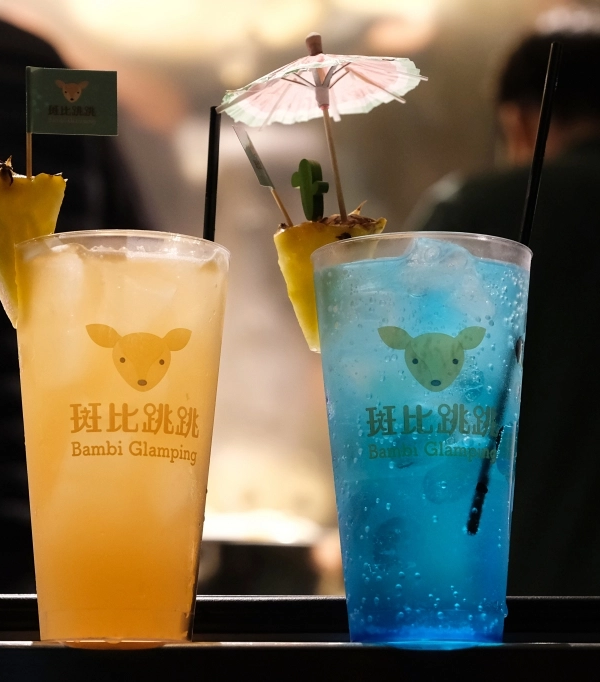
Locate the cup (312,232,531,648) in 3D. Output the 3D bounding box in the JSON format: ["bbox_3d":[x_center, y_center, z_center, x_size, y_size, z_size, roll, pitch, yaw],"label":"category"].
[{"bbox_3d":[0.051,0.044,0.837,0.092,0.161,0.092,0,-10,0],"label":"cup"}]

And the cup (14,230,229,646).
[{"bbox_3d":[-0.075,0.043,0.839,0.092,0.161,0.092,0,-10,0],"label":"cup"}]

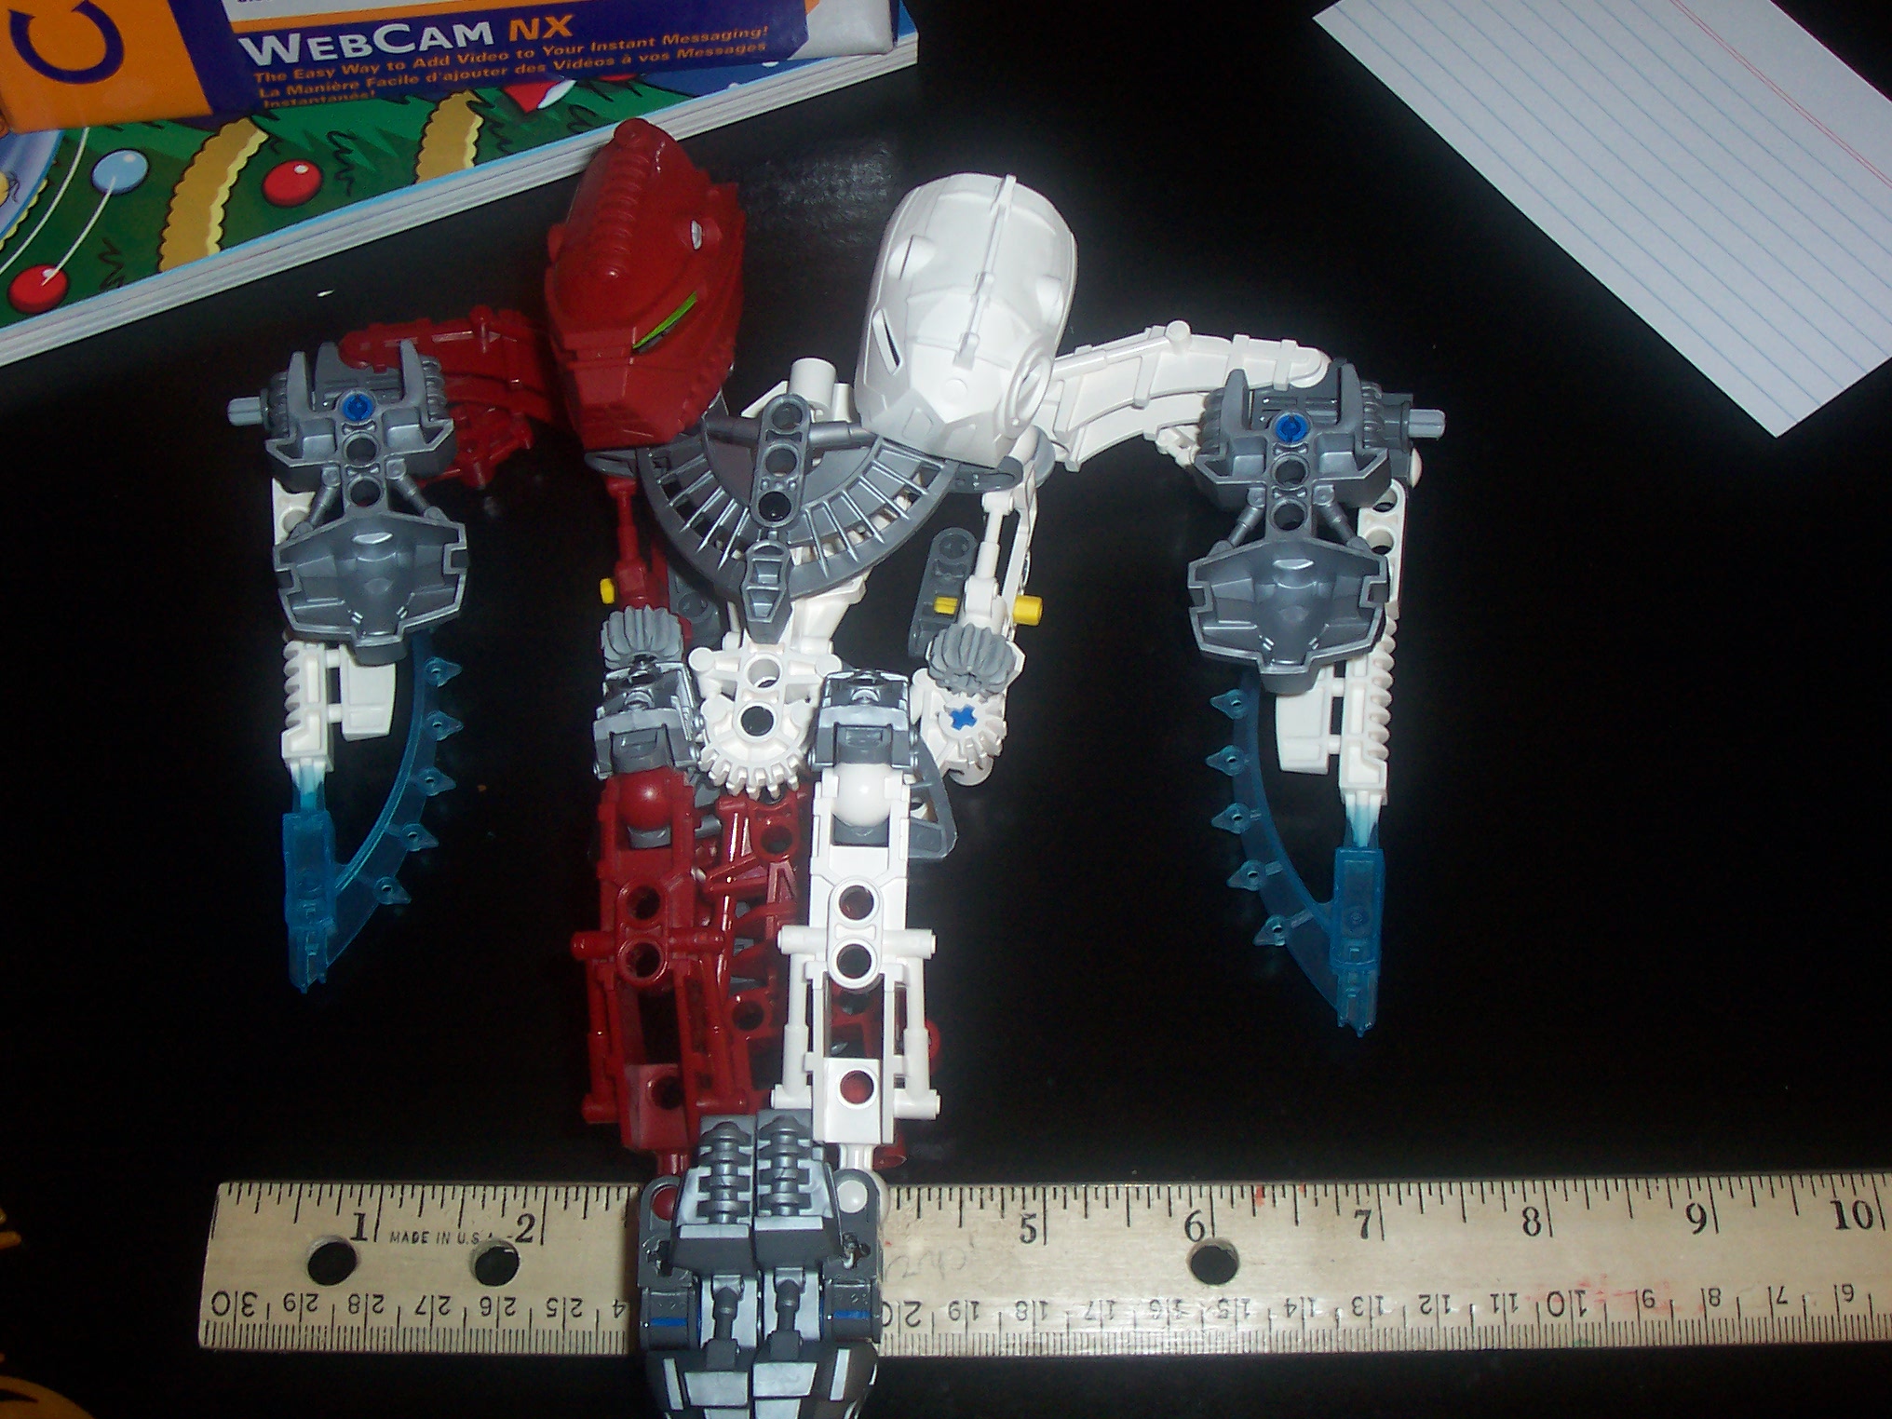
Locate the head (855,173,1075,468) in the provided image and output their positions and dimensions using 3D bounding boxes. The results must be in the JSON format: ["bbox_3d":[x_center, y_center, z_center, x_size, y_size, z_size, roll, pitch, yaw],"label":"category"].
[{"bbox_3d":[0.003,-0.060,0.386,0.031,0.041,0.030,12,34,-5],"label":"head"}]

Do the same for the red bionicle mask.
[{"bbox_3d":[-0.046,-0.066,0.388,0.029,0.046,0.031,20,36,11],"label":"red bionicle mask"}]

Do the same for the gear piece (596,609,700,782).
[{"bbox_3d":[-0.046,-0.002,0.388,0.017,0.018,0.027,-5,62,-2],"label":"gear piece"}]

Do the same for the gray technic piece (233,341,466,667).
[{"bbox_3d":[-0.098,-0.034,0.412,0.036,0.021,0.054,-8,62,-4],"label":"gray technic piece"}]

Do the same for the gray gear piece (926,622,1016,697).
[{"bbox_3d":[0.004,-0.008,0.410,0.014,0.014,0.009,-4,69,-2],"label":"gray gear piece"}]

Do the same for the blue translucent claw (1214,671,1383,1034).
[{"bbox_3d":[0.056,0.021,0.394,0.027,0.011,0.064,1,62,1],"label":"blue translucent claw"}]

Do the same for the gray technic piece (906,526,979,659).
[{"bbox_3d":[-0.001,-0.019,0.418,0.009,0.009,0.027,8,62,5],"label":"gray technic piece"}]

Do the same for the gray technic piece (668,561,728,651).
[{"bbox_3d":[-0.041,-0.018,0.416,0.010,0.009,0.020,-4,62,-2],"label":"gray technic piece"}]

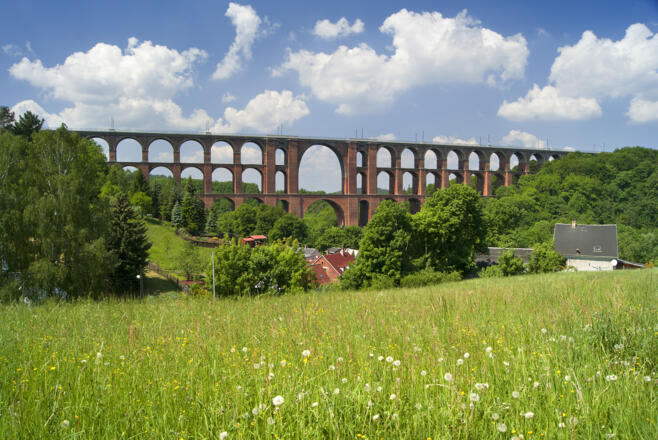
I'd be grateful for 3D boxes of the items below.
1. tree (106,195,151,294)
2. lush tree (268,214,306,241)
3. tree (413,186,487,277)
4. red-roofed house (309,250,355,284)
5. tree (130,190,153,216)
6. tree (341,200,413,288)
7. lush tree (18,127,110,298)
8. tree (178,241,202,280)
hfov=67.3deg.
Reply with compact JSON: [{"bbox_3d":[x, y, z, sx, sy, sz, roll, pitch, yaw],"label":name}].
[{"bbox_3d":[-26.387,3.290,65.000,6.000,13.200,6.000,0,2,0],"label":"tree"},{"bbox_3d":[-12.604,3.189,150.000,11.300,9.800,10.800,0,2,0],"label":"lush tree"},{"bbox_3d":[18.298,1.595,75.000,11.000,13.800,10.500,0,2,0],"label":"tree"},{"bbox_3d":[1.158,11.055,104.000,9.500,8.500,9.800,-2,3,-45],"label":"red-roofed house"},{"bbox_3d":[-51.250,-4.373,135.000,6.000,7.200,6.000,0,2,0],"label":"tree"},{"bbox_3d":[7.021,3.769,73.000,10.400,13.200,10.000,0,2,0],"label":"tree"},{"bbox_3d":[-32.667,-0.926,61.000,11.000,21.200,10.500,0,2,0],"label":"lush tree"},{"bbox_3d":[-21.873,6.396,78.000,3.800,6.300,3.800,0,2,0],"label":"tree"}]

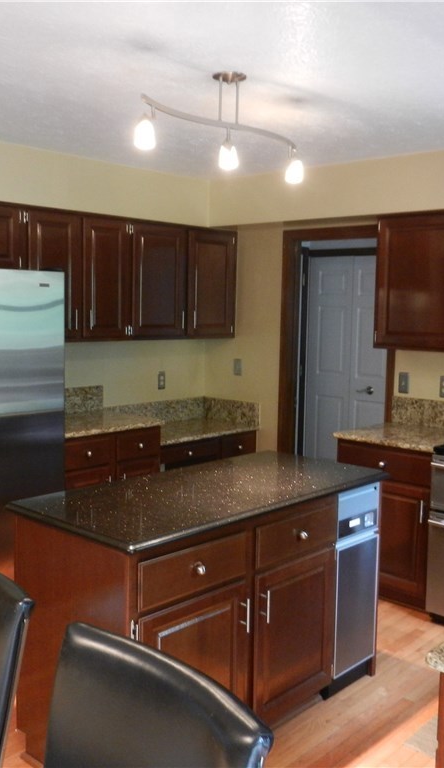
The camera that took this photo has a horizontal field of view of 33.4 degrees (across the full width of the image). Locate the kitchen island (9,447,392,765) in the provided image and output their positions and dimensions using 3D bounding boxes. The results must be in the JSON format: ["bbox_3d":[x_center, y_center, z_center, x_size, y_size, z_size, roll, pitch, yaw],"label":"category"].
[{"bbox_3d":[-0.034,0.863,2.964,0.693,0.932,1.435,7,9,43],"label":"kitchen island"}]

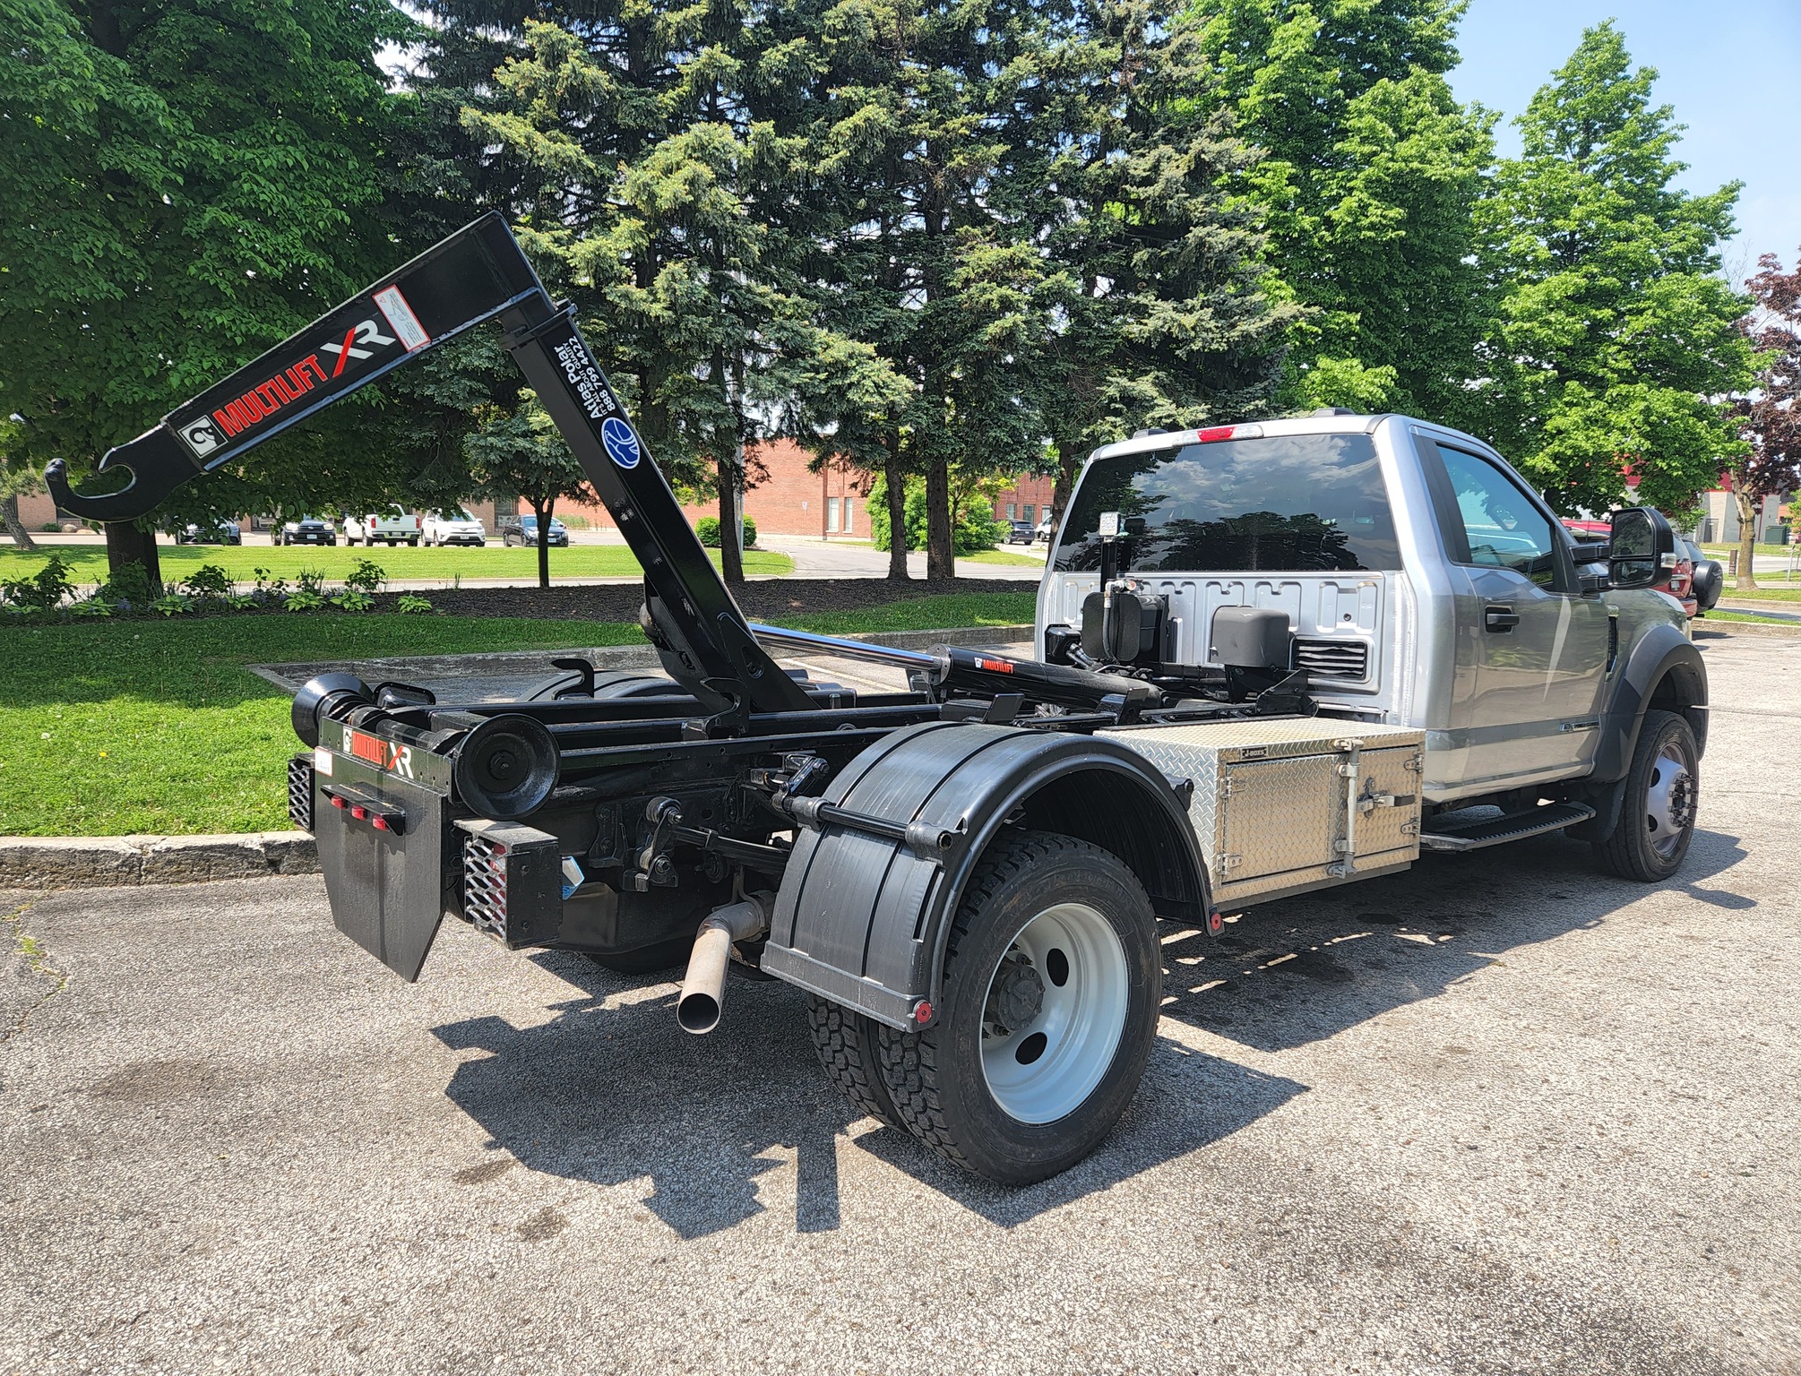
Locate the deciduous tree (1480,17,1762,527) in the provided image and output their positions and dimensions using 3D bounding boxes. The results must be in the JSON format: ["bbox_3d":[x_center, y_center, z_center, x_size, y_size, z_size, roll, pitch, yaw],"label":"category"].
[{"bbox_3d":[14.650,-7.981,25.000,5.500,11.600,5.500,4,7,30],"label":"deciduous tree"}]

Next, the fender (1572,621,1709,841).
[{"bbox_3d":[3.470,0.195,5.727,1.140,0.970,0.250,-1,5,-40],"label":"fender"}]

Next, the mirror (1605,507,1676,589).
[{"bbox_3d":[3.033,-0.567,4.989,0.160,0.340,0.220,-1,5,-40],"label":"mirror"}]

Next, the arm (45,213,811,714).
[{"bbox_3d":[-0.987,-0.515,3.136,2.030,1.370,0.240,-1,5,-40],"label":"arm"}]

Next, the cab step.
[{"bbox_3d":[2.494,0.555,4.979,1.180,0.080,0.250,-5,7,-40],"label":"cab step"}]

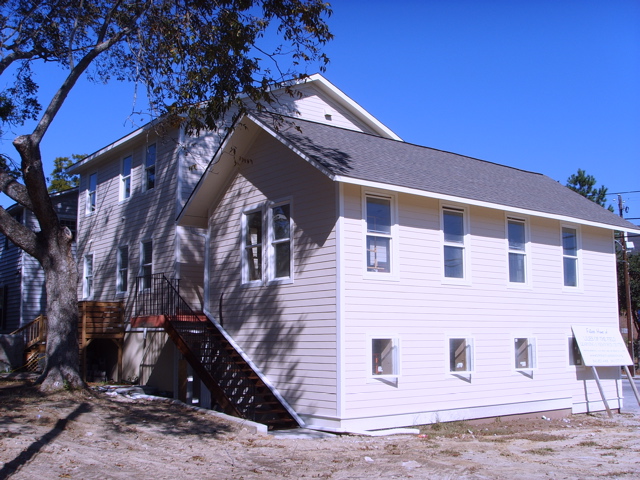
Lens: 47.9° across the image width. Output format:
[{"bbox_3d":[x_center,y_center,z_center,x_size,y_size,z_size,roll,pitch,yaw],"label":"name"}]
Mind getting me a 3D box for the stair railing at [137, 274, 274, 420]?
[{"bbox_3d":[-2.758,2.479,17.708,1.208,3.440,5.947,6,-10,-38],"label":"stair railing"}]

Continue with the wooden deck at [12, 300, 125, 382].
[{"bbox_3d":[-8.799,3.456,24.504,2.288,2.525,4.886,6,-10,-38],"label":"wooden deck"}]

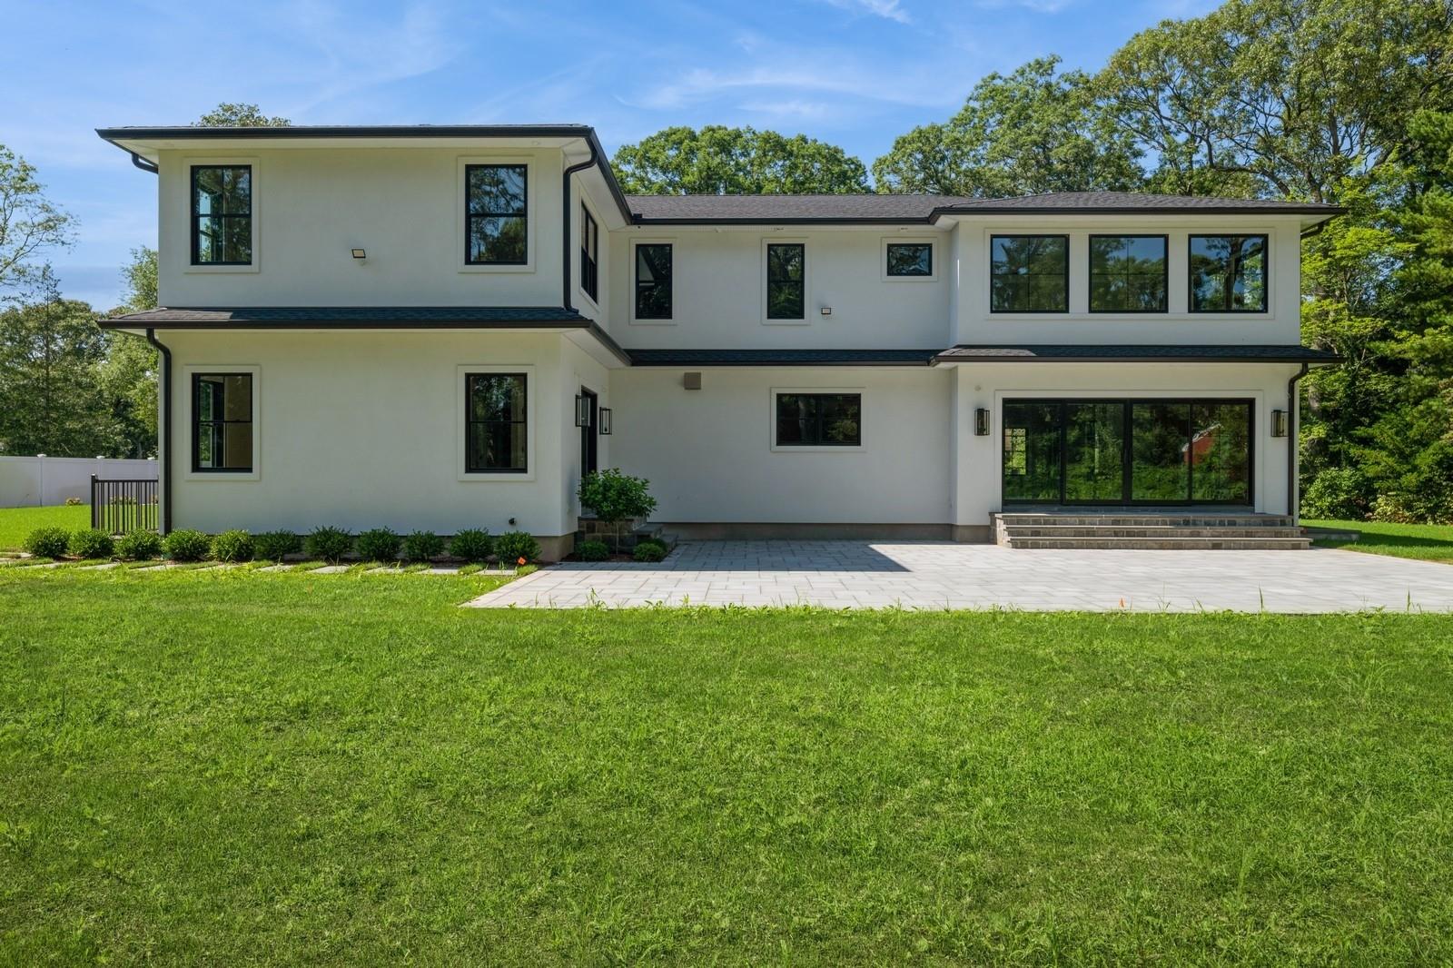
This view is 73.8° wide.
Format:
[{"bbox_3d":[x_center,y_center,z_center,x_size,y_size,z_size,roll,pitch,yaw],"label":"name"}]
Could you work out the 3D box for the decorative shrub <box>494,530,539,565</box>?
[{"bbox_3d":[-2.952,0.896,13.650,0.637,0.480,0.628,0,0,1],"label":"decorative shrub"}]

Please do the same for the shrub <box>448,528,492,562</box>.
[{"bbox_3d":[-3.614,0.857,13.670,0.617,0.497,0.619,0,0,1],"label":"shrub"}]

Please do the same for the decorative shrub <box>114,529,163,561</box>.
[{"bbox_3d":[-8.379,0.874,13.811,0.659,0.453,0.640,0,0,1],"label":"decorative shrub"}]

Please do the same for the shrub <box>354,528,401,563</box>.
[{"bbox_3d":[-4.934,0.867,13.709,0.643,0.514,0.631,0,0,1],"label":"shrub"}]

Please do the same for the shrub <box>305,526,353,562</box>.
[{"bbox_3d":[-5.634,0.853,13.730,0.660,0.515,0.640,0,0,1],"label":"shrub"}]

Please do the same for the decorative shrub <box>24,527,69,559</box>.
[{"bbox_3d":[-9.718,0.844,13.850,0.636,0.455,0.628,0,0,1],"label":"decorative shrub"}]

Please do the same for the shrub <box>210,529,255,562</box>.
[{"bbox_3d":[-7.031,0.879,13.771,0.628,0.468,0.624,0,0,1],"label":"shrub"}]

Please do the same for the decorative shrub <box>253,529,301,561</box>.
[{"bbox_3d":[-6.376,0.870,13.752,0.648,0.451,0.634,0,0,1],"label":"decorative shrub"}]

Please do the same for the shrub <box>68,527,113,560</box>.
[{"bbox_3d":[-9.072,0.843,13.831,0.620,0.454,0.620,0,0,1],"label":"shrub"}]

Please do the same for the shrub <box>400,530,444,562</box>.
[{"bbox_3d":[-4.301,0.882,13.690,0.625,0.449,0.623,0,0,1],"label":"shrub"}]

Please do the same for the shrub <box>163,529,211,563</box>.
[{"bbox_3d":[-7.671,0.872,13.790,0.644,0.485,0.632,0,0,1],"label":"shrub"}]

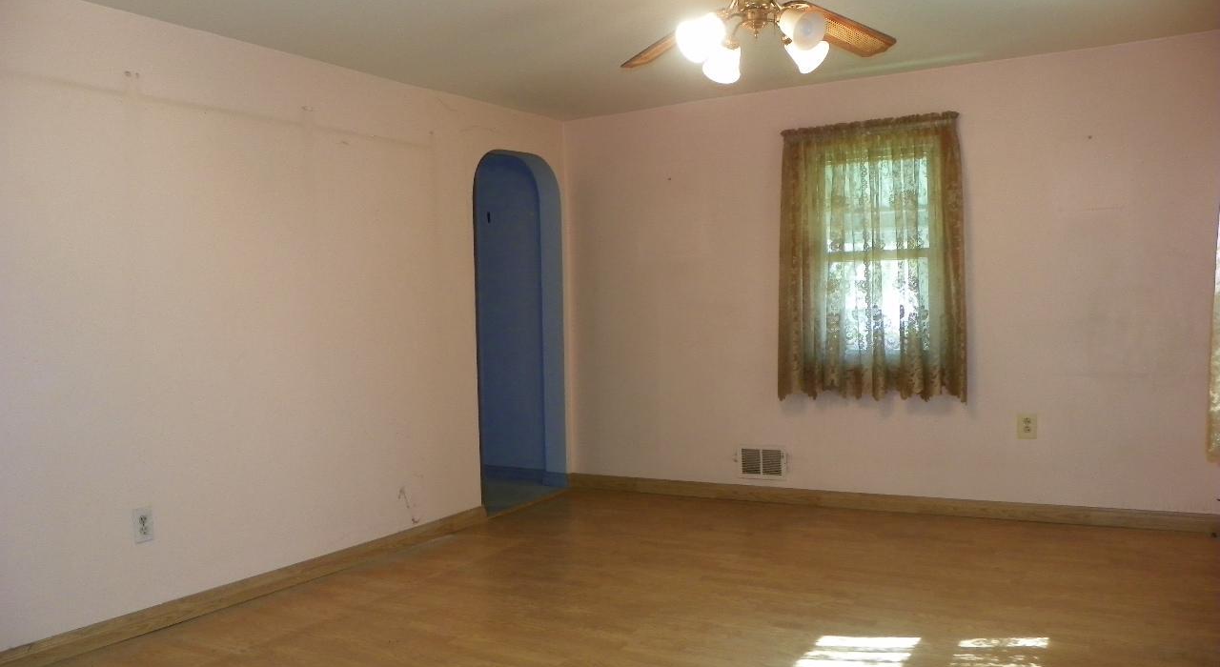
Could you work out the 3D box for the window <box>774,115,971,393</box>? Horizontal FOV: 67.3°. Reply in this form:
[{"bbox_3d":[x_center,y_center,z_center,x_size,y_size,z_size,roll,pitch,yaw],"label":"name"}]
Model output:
[{"bbox_3d":[1.321,-0.366,4.732,0.970,1.440,0.090,-1,2,31],"label":"window"}]

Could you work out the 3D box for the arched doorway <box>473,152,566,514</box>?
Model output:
[{"bbox_3d":[-0.575,-0.026,5.355,0.150,2.045,0.850,-1,2,31],"label":"arched doorway"}]

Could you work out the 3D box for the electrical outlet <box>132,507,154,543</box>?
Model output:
[{"bbox_3d":[-1.671,0.689,3.289,0.010,0.119,0.074,-1,2,31],"label":"electrical outlet"}]

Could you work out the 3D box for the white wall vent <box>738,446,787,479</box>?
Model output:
[{"bbox_3d":[0.852,0.730,5.125,0.280,0.178,0.020,-1,2,31],"label":"white wall vent"}]

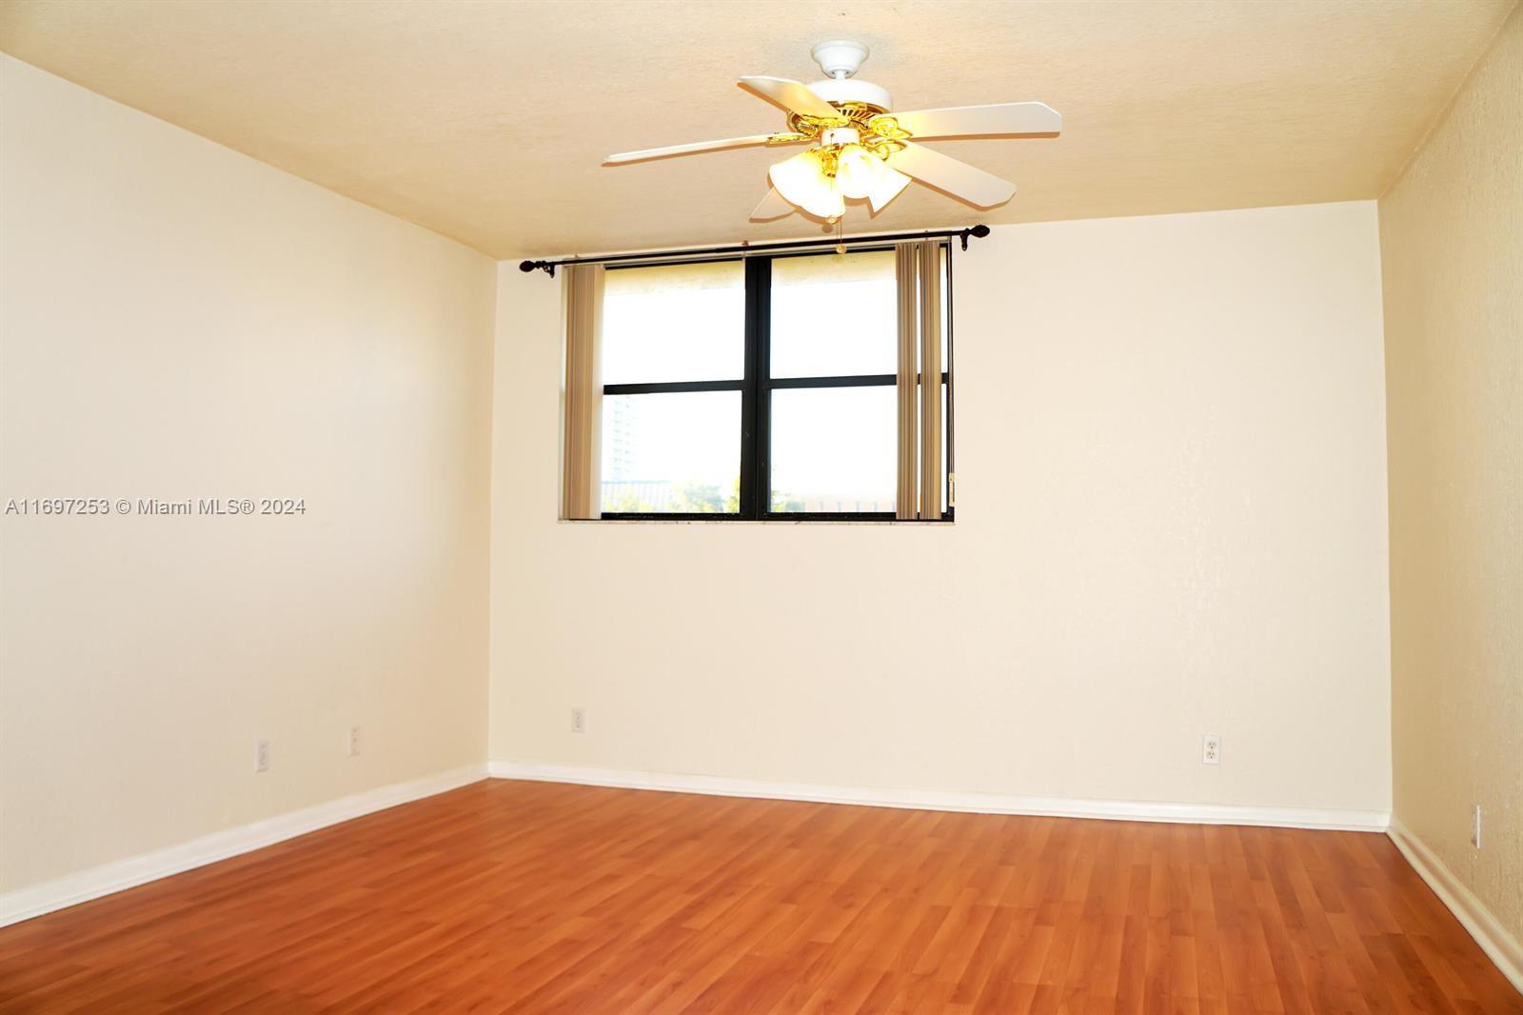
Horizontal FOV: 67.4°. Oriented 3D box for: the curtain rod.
[{"bbox_3d":[-0.077,-1.115,5.052,2.148,0.082,0.112,0,-2,15],"label":"curtain rod"}]

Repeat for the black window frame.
[{"bbox_3d":[-0.026,-0.537,5.171,1.800,1.218,0.090,0,-2,15],"label":"black window frame"}]

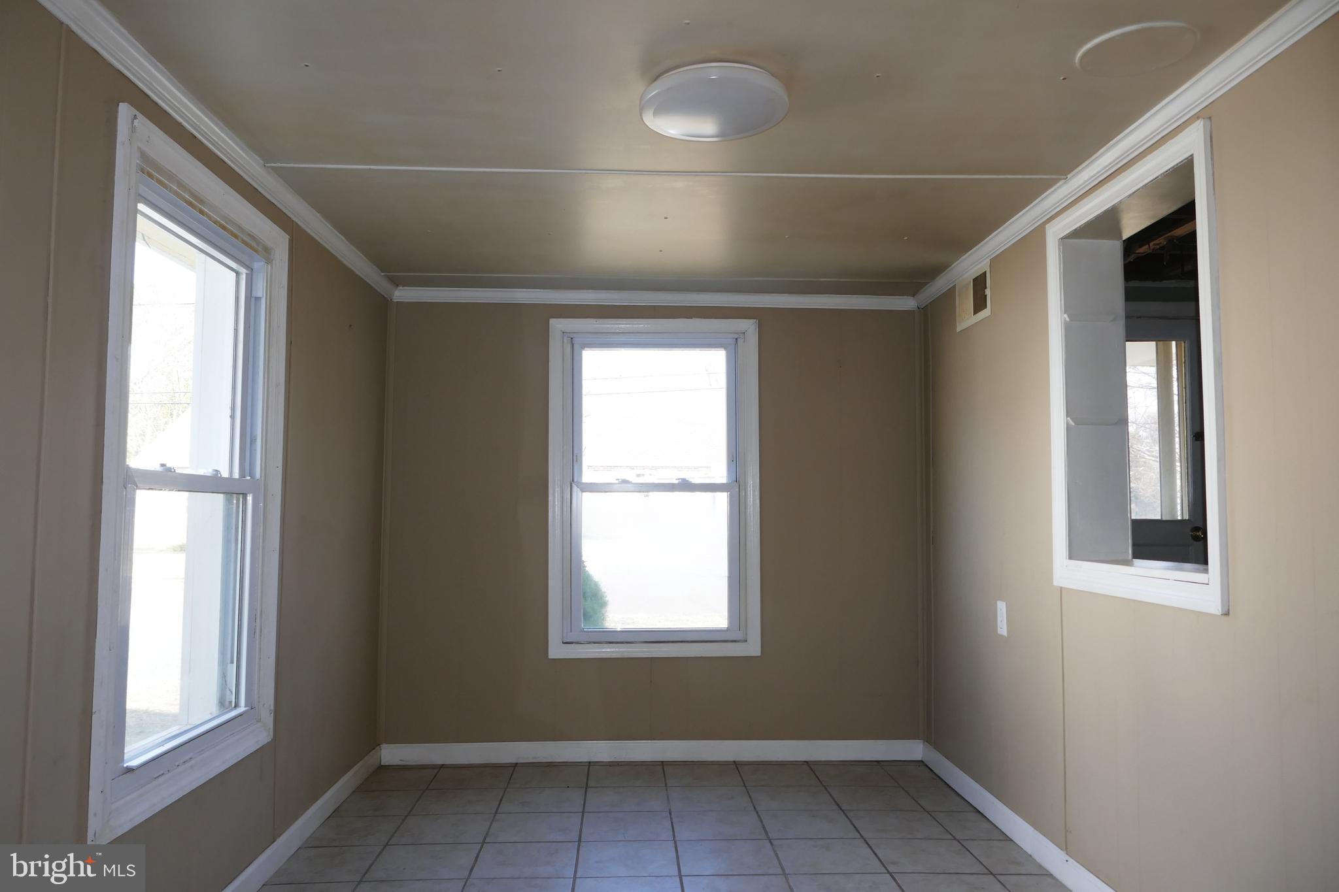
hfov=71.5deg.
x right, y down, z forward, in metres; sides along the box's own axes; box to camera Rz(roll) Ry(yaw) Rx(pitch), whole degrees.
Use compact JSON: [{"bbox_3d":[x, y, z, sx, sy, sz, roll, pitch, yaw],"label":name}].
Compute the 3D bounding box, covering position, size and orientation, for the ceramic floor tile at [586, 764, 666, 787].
[{"bbox_3d":[-0.174,1.374,3.851,0.306,0.010,0.306,0,-4,-3],"label":"ceramic floor tile"}]

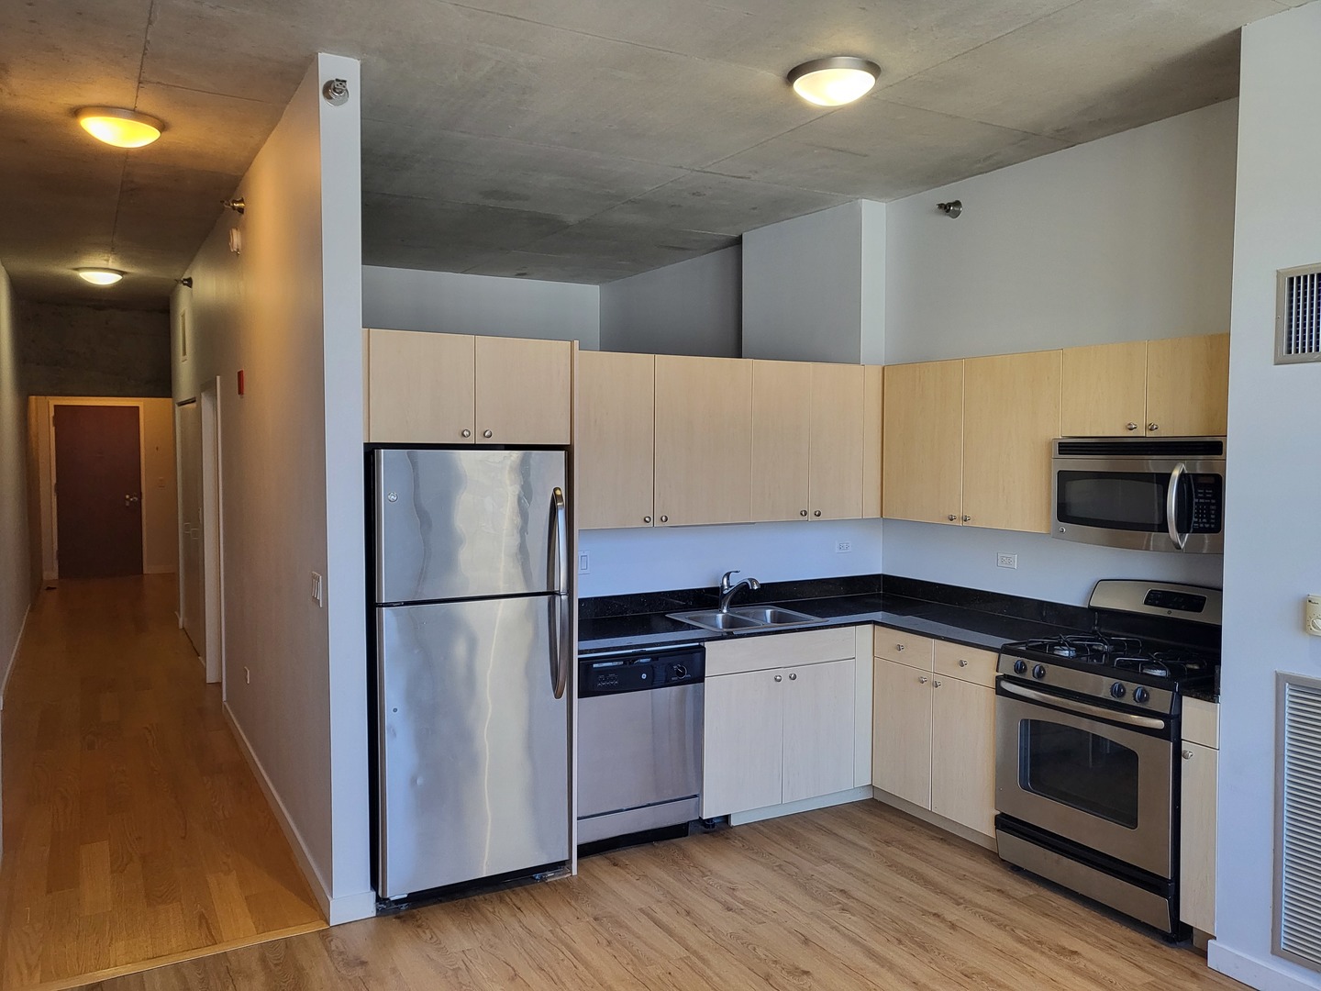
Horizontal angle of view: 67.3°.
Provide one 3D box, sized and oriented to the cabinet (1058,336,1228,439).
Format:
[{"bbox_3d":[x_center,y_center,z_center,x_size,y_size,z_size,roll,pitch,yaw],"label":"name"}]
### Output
[{"bbox_3d":[1.987,-0.410,3.860,0.315,0.362,0.761,-1,3,-29],"label":"cabinet"}]

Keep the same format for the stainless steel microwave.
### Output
[{"bbox_3d":[1.954,-0.016,3.858,0.390,0.415,0.757,-1,3,-29],"label":"stainless steel microwave"}]

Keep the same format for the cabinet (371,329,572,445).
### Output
[{"bbox_3d":[-0.841,-0.404,3.940,0.784,0.398,0.610,-1,3,-30],"label":"cabinet"}]

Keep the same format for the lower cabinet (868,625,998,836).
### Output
[{"bbox_3d":[1.475,1.014,4.545,0.606,0.776,0.797,-1,3,-29],"label":"lower cabinet"}]

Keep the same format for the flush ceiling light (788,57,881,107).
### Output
[{"bbox_3d":[0.625,-1.468,3.580,0.334,0.097,0.334,0,3,0],"label":"flush ceiling light"}]

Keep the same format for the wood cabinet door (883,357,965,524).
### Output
[{"bbox_3d":[1.286,-0.256,4.858,0.022,0.768,0.540,-1,3,-29],"label":"wood cabinet door"}]

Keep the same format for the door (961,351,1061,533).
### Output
[{"bbox_3d":[1.549,-0.233,4.382,0.022,0.768,0.541,-1,3,-29],"label":"door"}]

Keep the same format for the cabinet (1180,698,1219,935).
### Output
[{"bbox_3d":[2.069,1.064,3.468,0.606,0.776,0.129,-1,3,-29],"label":"cabinet"}]

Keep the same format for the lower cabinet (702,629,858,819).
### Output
[{"bbox_3d":[0.405,1.001,4.769,0.831,0.776,0.628,-1,3,-29],"label":"lower cabinet"}]

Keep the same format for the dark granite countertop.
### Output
[{"bbox_3d":[0.848,0.580,4.024,2.190,0.135,2.325,-1,3,-29],"label":"dark granite countertop"}]

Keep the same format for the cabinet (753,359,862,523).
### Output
[{"bbox_3d":[0.649,-0.267,4.999,0.684,0.771,0.335,-1,3,-30],"label":"cabinet"}]

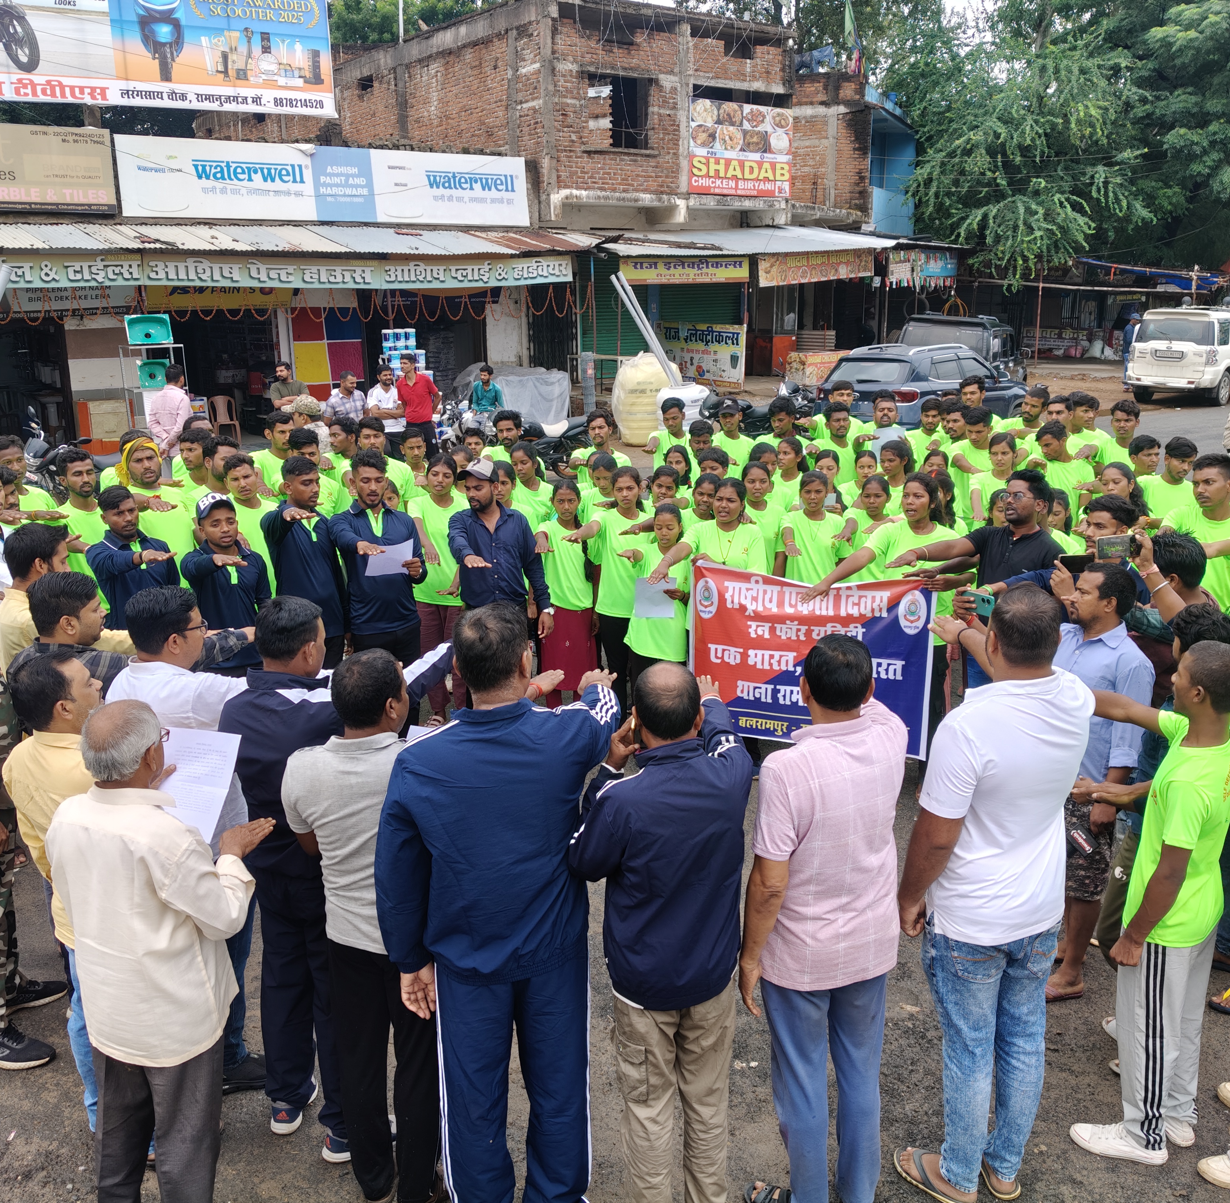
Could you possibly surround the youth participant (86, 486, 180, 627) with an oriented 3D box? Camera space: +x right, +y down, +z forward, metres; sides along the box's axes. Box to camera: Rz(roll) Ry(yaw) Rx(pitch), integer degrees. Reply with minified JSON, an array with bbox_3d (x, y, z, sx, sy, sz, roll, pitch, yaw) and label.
[{"bbox_3d":[-2.125,0.326,5.418,0.540,1.680,0.550,-7,15,-22],"label":"youth participant"}]

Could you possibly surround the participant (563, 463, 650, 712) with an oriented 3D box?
[{"bbox_3d":[-0.001,0.051,6.627,0.480,1.555,0.650,3,16,11],"label":"participant"}]

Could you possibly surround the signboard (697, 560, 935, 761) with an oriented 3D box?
[{"bbox_3d":[0.952,0.289,6.042,1.220,0.930,0.100,5,17,20],"label":"signboard"}]

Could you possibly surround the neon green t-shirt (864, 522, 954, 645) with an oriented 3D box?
[{"bbox_3d":[1.489,-0.094,6.175,0.500,0.650,0.380,5,17,19],"label":"neon green t-shirt"}]

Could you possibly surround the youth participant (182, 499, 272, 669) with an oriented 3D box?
[{"bbox_3d":[-1.690,0.352,5.348,0.500,1.625,0.630,-6,17,-23],"label":"youth participant"}]

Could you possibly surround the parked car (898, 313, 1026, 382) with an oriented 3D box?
[{"bbox_3d":[6.680,-4.500,22.800,1.760,1.860,4.050,8,17,27],"label":"parked car"}]

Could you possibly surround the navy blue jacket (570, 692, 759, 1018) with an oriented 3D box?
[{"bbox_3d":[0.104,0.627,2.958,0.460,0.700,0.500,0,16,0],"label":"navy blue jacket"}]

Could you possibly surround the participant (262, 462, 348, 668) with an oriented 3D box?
[{"bbox_3d":[-1.444,0.172,5.832,0.500,1.720,0.640,-6,17,-23],"label":"participant"}]

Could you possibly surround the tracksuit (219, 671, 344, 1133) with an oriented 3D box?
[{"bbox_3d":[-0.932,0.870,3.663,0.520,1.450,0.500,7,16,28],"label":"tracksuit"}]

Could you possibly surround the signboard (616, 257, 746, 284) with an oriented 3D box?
[{"bbox_3d":[1.363,-6.371,23.200,3.000,0.520,0.100,-10,17,-32],"label":"signboard"}]

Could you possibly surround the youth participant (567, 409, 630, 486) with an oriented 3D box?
[{"bbox_3d":[-0.128,-0.419,8.086,0.480,1.690,0.600,3,15,8],"label":"youth participant"}]

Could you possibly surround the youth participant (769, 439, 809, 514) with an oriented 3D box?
[{"bbox_3d":[1.159,-0.321,8.094,0.460,1.540,0.420,3,15,16],"label":"youth participant"}]

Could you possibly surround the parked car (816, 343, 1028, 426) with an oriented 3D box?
[{"bbox_3d":[5.050,-3.280,19.200,3.995,1.610,1.770,-14,21,-43],"label":"parked car"}]

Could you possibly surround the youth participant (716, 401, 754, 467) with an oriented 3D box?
[{"bbox_3d":[0.884,-0.636,8.928,0.520,1.660,0.480,0,14,5],"label":"youth participant"}]

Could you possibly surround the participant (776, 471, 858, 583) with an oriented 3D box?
[{"bbox_3d":[1.106,0.050,6.763,0.460,1.540,0.480,1,14,6],"label":"participant"}]

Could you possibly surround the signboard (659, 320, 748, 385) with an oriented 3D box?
[{"bbox_3d":[1.666,-4.819,23.576,2.100,1.200,0.060,10,19,34],"label":"signboard"}]

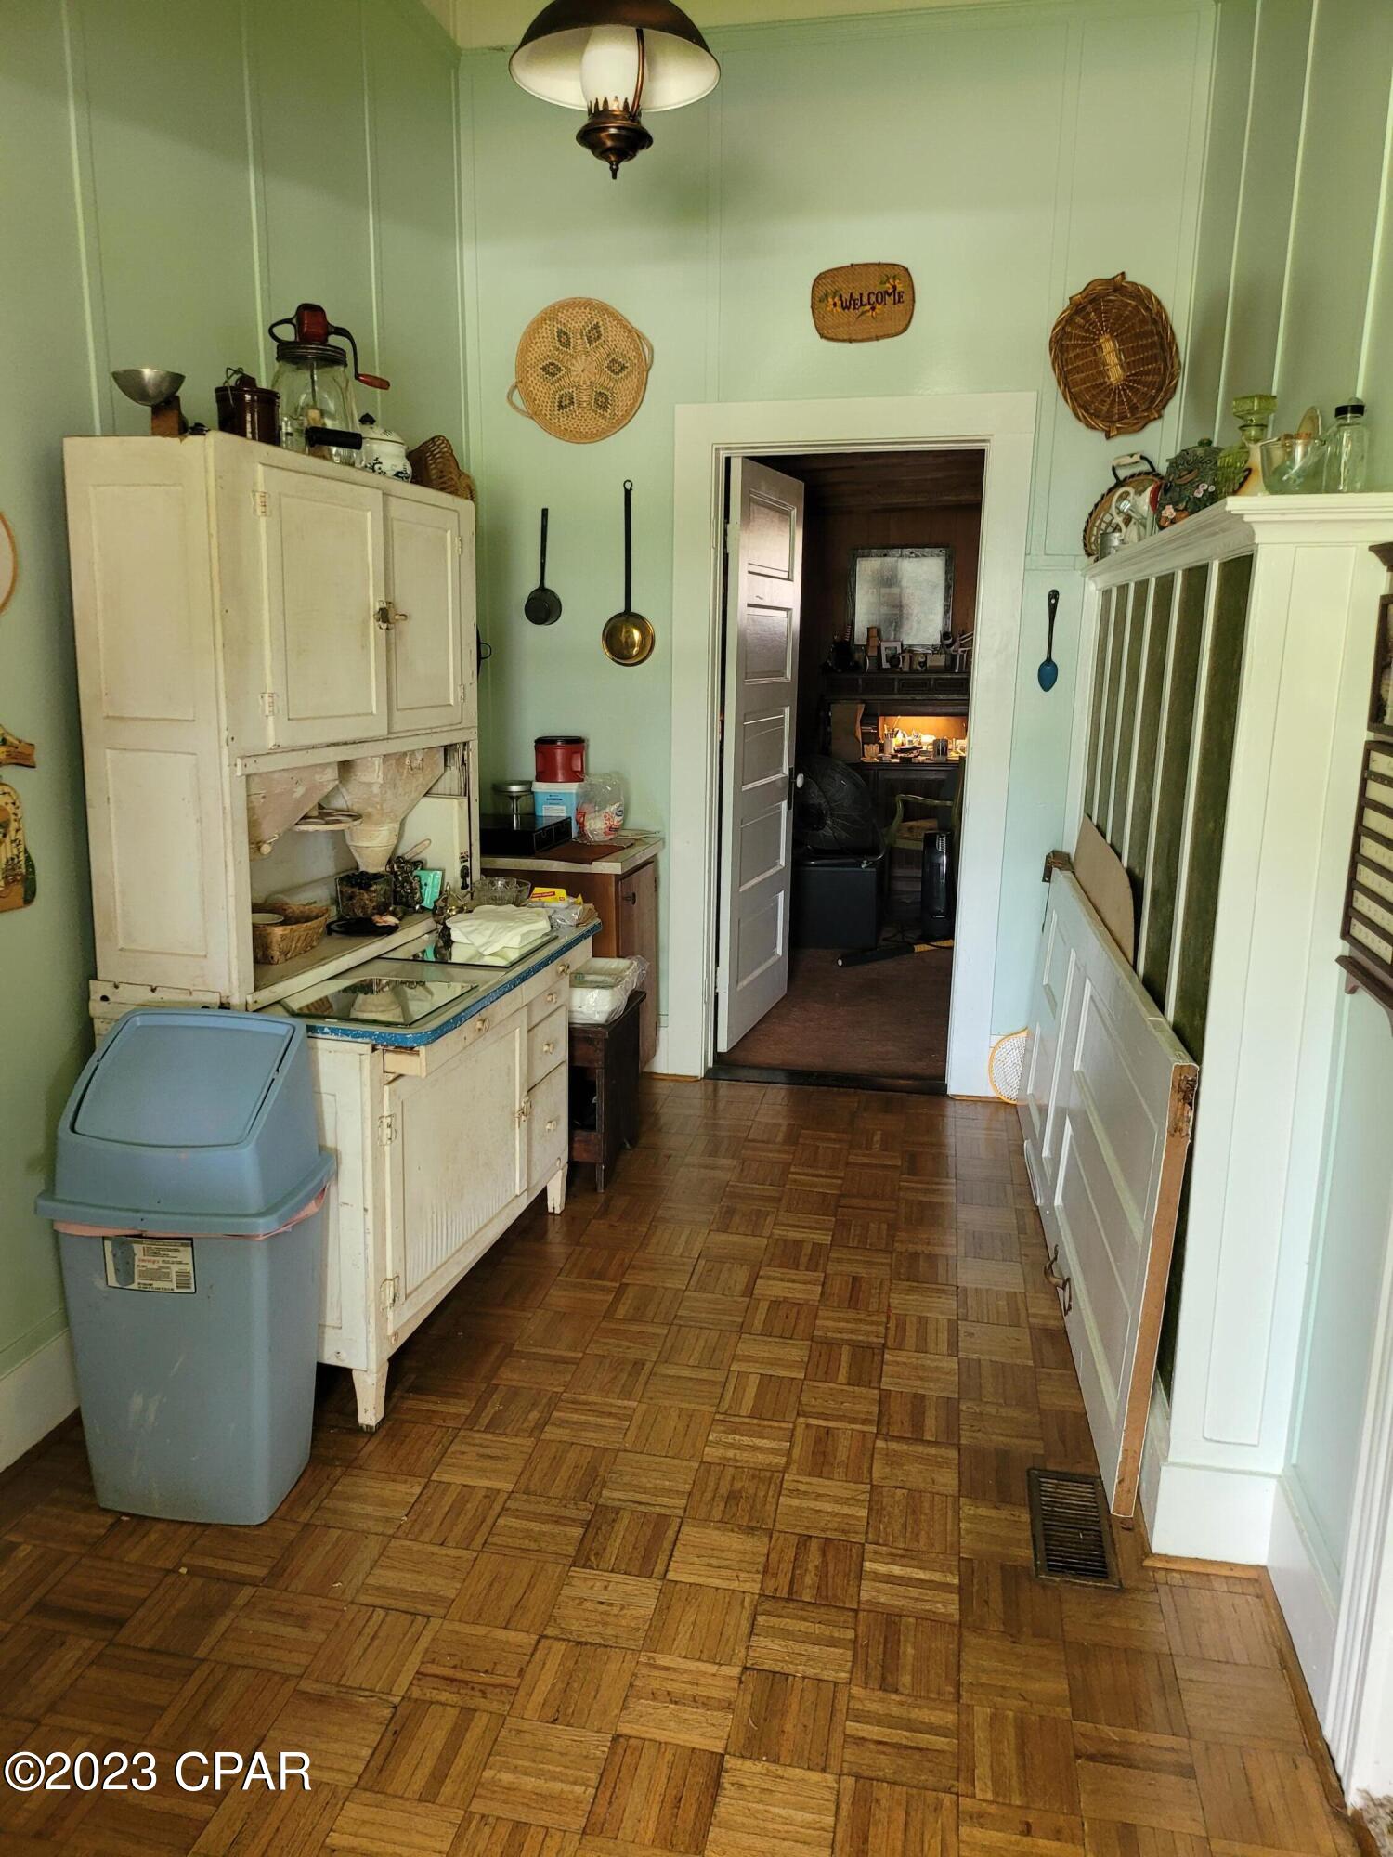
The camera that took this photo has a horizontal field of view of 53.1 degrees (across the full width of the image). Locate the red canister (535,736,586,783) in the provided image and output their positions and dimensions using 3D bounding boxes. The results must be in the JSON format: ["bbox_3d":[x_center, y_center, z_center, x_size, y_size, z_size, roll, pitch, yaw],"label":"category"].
[{"bbox_3d":[-0.433,-0.536,4.447,0.157,0.134,0.157,1,14,0],"label":"red canister"}]

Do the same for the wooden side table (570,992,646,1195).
[{"bbox_3d":[-0.409,0.425,3.909,0.440,0.453,0.485,4,12,10],"label":"wooden side table"}]

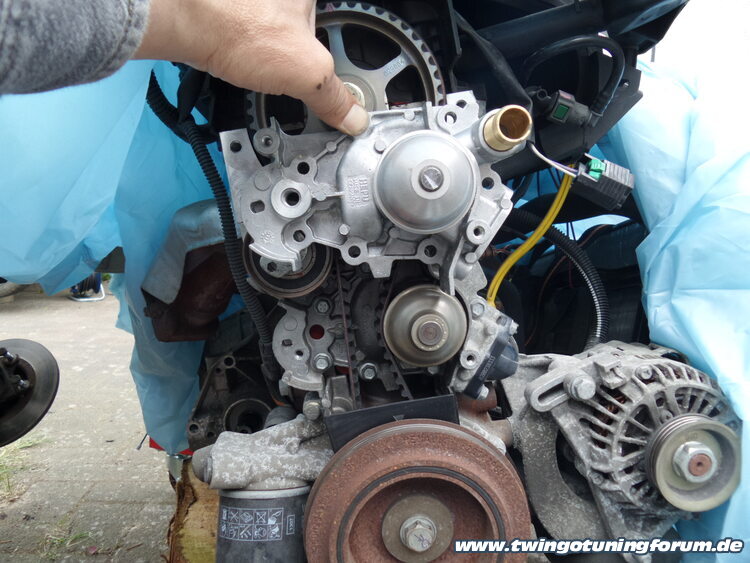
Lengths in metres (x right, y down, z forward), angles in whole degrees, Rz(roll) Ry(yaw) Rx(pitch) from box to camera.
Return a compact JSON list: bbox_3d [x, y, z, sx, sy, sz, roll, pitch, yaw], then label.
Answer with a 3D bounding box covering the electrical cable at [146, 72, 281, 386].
[{"bbox_3d":[-0.140,-0.045,0.450,0.116,0.270,0.090,0,6,0],"label":"electrical cable"}]

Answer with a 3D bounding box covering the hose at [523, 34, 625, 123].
[{"bbox_3d":[0.183,-0.187,0.480,0.094,0.081,0.050,0,6,0],"label":"hose"}]

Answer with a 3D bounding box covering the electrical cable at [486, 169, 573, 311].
[{"bbox_3d":[0.123,-0.033,0.410,0.069,0.106,0.045,0,6,0],"label":"electrical cable"}]

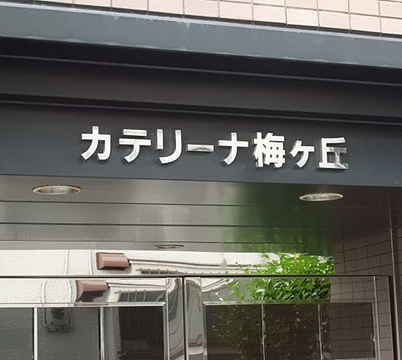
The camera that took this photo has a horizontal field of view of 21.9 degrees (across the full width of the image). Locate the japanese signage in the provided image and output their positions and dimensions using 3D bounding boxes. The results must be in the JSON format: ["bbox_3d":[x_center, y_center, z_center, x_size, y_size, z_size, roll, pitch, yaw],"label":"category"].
[{"bbox_3d":[0.058,-0.088,2.955,0.818,0.100,0.022,2,-10,-21],"label":"japanese signage"}]

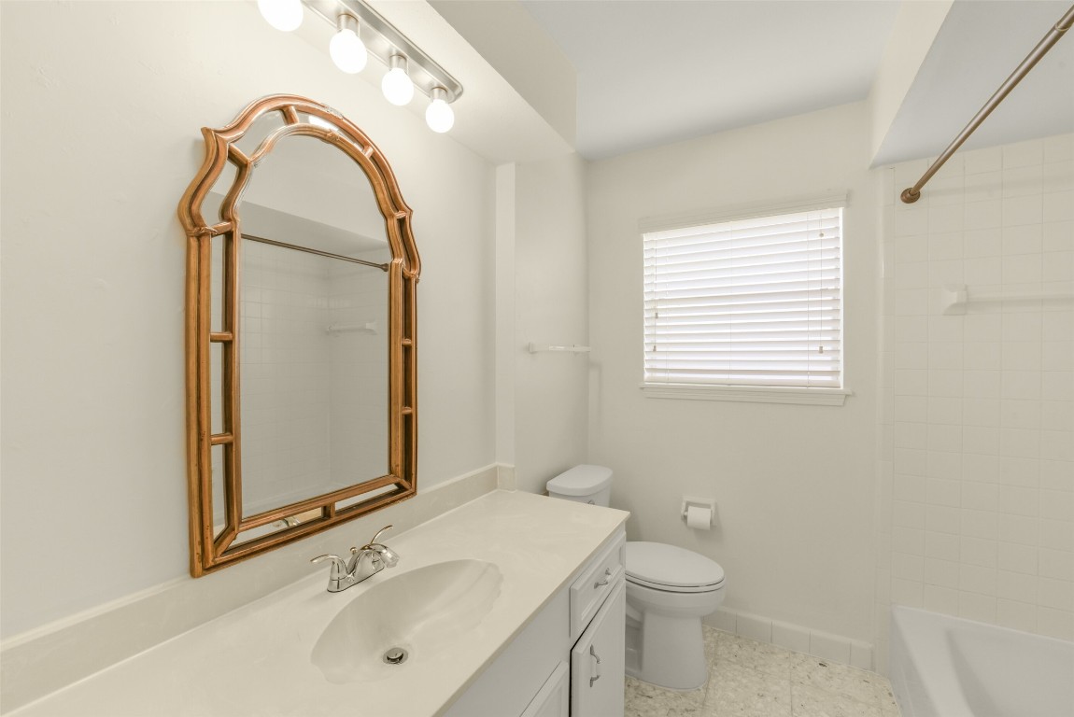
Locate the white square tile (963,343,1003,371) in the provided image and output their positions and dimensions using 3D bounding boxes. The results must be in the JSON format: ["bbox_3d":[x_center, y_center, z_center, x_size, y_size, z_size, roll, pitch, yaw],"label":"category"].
[{"bbox_3d":[1.735,-0.008,1.631,0.107,0.108,0.010,0,0,27],"label":"white square tile"}]

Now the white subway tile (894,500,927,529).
[{"bbox_3d":[1.548,0.652,1.745,0.108,0.108,0.008,0,1,26],"label":"white subway tile"}]

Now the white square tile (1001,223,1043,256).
[{"bbox_3d":[1.821,-0.446,1.571,0.108,0.108,0.009,0,1,27],"label":"white square tile"}]

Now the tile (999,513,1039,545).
[{"bbox_3d":[1.818,0.644,1.581,0.108,0.108,0.009,0,1,27],"label":"tile"}]

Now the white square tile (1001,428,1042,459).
[{"bbox_3d":[1.830,0.321,1.587,0.107,0.108,0.010,0,0,27],"label":"white square tile"}]

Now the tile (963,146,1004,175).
[{"bbox_3d":[1.735,-0.767,1.623,0.107,0.093,0.010,0,0,27],"label":"tile"}]

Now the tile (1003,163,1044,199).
[{"bbox_3d":[1.844,-0.669,1.586,0.108,0.108,0.008,0,1,26],"label":"tile"}]

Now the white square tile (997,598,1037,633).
[{"bbox_3d":[1.832,0.979,1.591,0.107,0.104,0.009,0,0,30],"label":"white square tile"}]

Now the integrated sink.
[{"bbox_3d":[-0.255,0.608,0.913,0.310,0.140,0.465,0,0,30],"label":"integrated sink"}]

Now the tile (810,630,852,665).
[{"bbox_3d":[1.308,1.288,1.867,0.151,0.112,0.010,0,1,26],"label":"tile"}]

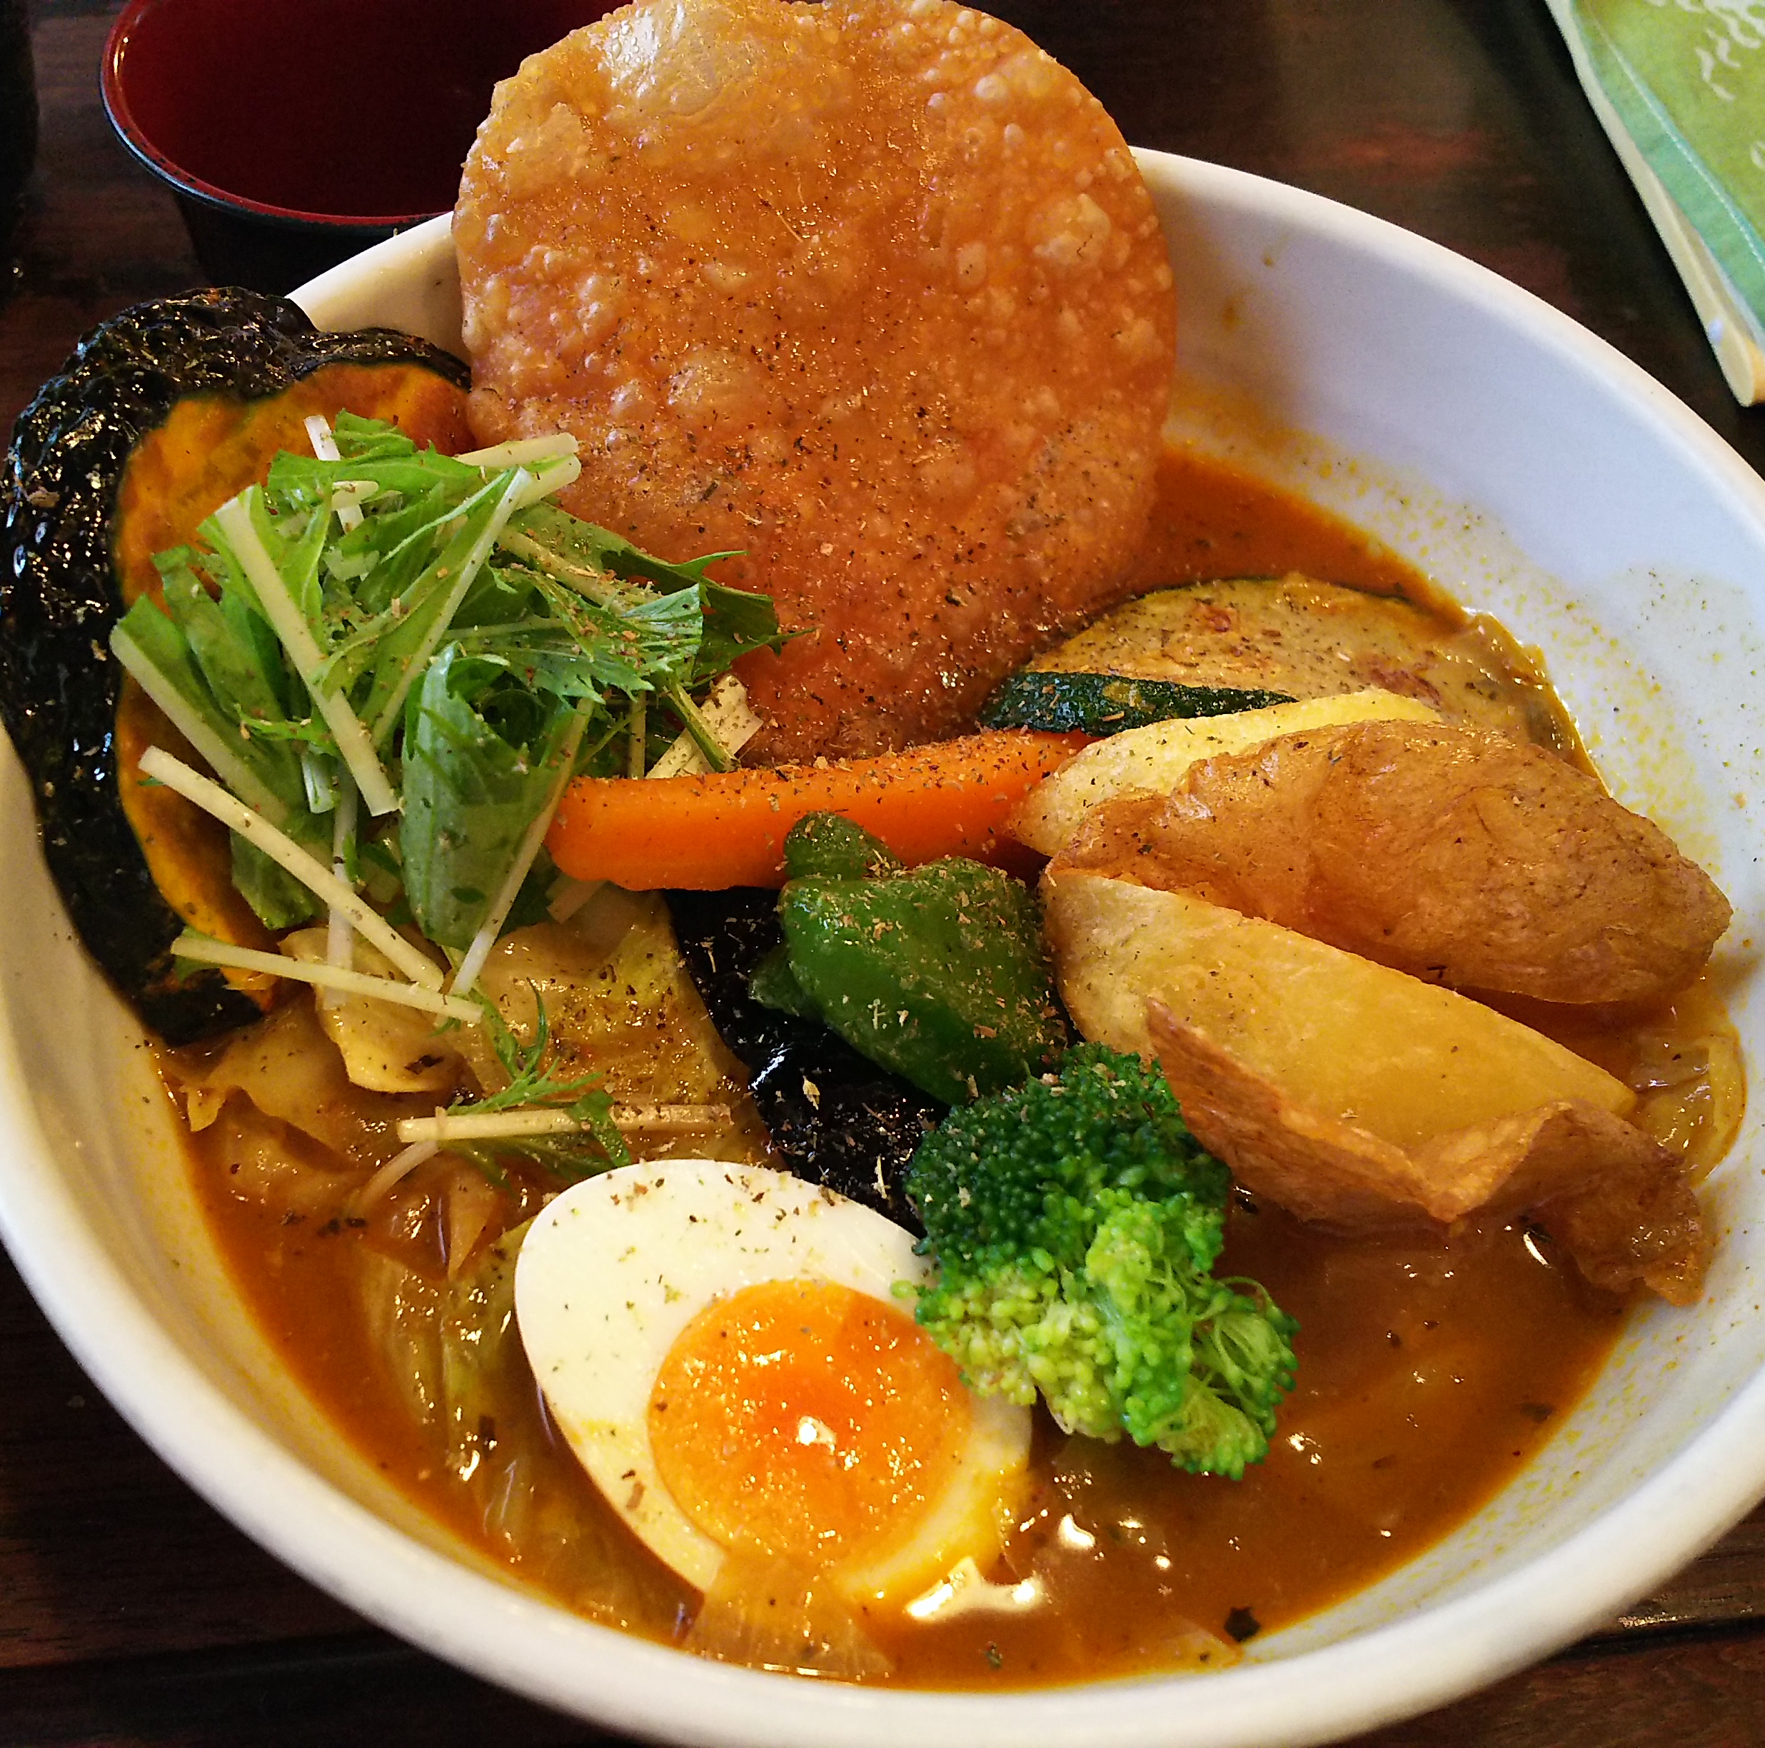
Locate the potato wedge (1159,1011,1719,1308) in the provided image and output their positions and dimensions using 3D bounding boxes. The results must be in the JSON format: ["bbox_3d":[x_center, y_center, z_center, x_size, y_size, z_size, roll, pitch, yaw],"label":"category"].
[{"bbox_3d":[0.059,0.031,0.193,0.061,0.022,0.025,20,57,5],"label":"potato wedge"}]

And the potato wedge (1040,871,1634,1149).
[{"bbox_3d":[0.053,0.017,0.202,0.071,0.023,0.027,16,56,-4],"label":"potato wedge"}]

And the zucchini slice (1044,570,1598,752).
[{"bbox_3d":[0.055,-0.020,0.233,0.076,0.012,0.048,5,55,-5],"label":"zucchini slice"}]

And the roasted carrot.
[{"bbox_3d":[-0.006,-0.008,0.214,0.068,0.015,0.016,-5,56,-5],"label":"roasted carrot"}]

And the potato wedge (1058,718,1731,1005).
[{"bbox_3d":[0.062,0.000,0.208,0.081,0.026,0.030,5,55,-6],"label":"potato wedge"}]

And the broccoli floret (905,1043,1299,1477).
[{"bbox_3d":[0.022,0.040,0.180,0.040,0.035,0.039,1,56,-1],"label":"broccoli floret"}]

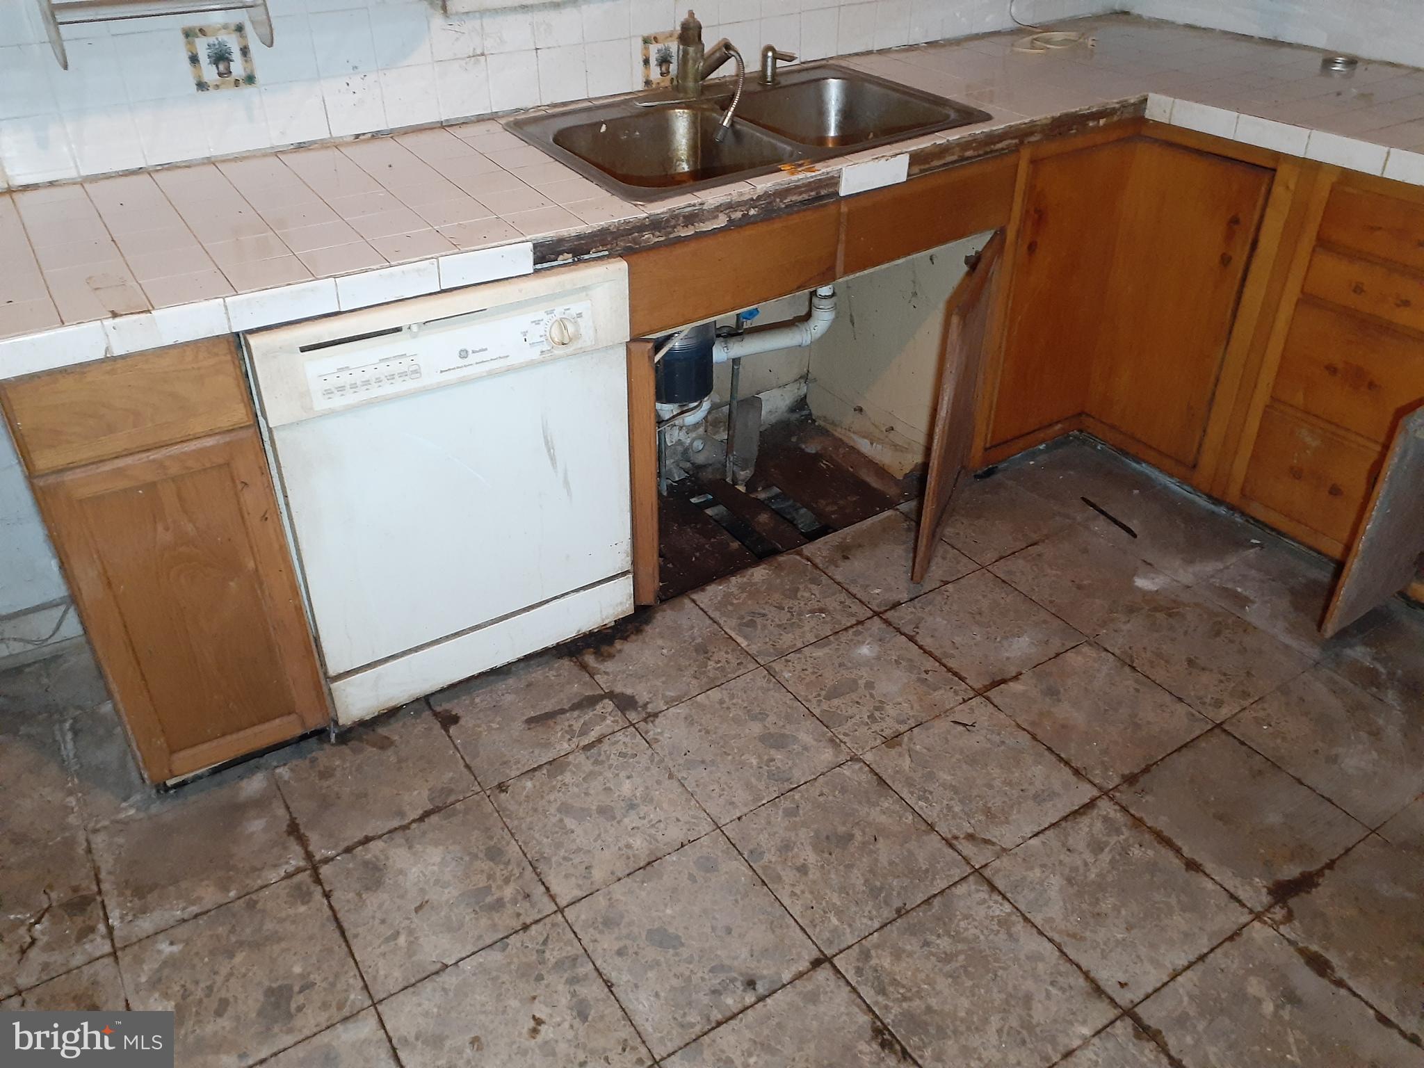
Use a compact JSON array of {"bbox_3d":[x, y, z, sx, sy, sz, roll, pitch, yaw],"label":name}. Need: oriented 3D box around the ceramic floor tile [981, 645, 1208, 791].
[{"bbox_3d":[0.744,0.341,2.137,0.303,0.011,0.303,-20,38,-26],"label":"ceramic floor tile"}]

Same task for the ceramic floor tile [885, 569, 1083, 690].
[{"bbox_3d":[0.565,0.197,2.310,0.292,0.011,0.292,-20,38,-26],"label":"ceramic floor tile"}]

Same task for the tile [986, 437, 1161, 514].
[{"bbox_3d":[0.886,-0.130,2.713,0.287,0.010,0.289,-21,38,-25],"label":"tile"}]

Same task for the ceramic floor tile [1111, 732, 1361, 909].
[{"bbox_3d":[0.865,0.461,1.832,0.287,0.010,0.289,-21,38,-25],"label":"ceramic floor tile"}]

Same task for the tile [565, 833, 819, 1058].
[{"bbox_3d":[-0.030,0.617,1.702,0.292,0.011,0.292,-20,38,-26],"label":"tile"}]

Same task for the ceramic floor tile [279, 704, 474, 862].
[{"bbox_3d":[-0.605,0.433,1.991,0.292,0.011,0.279,-20,38,-26],"label":"ceramic floor tile"}]

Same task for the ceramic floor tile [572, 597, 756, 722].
[{"bbox_3d":[-0.103,0.249,2.293,0.303,0.011,0.303,-20,38,-26],"label":"ceramic floor tile"}]

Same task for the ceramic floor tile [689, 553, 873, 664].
[{"bbox_3d":[0.152,0.153,2.387,0.292,0.011,0.279,-20,38,-26],"label":"ceramic floor tile"}]

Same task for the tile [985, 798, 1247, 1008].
[{"bbox_3d":[0.618,0.554,1.707,0.287,0.010,0.289,-21,38,-25],"label":"tile"}]

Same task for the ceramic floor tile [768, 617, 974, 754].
[{"bbox_3d":[0.304,0.283,2.128,0.287,0.010,0.289,-21,38,-25],"label":"ceramic floor tile"}]

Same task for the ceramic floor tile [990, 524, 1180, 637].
[{"bbox_3d":[0.818,0.104,2.442,0.292,0.011,0.292,-20,38,-26],"label":"ceramic floor tile"}]

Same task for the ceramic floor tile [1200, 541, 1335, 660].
[{"bbox_3d":[1.265,0.150,2.412,0.303,0.011,0.303,-20,38,-26],"label":"ceramic floor tile"}]

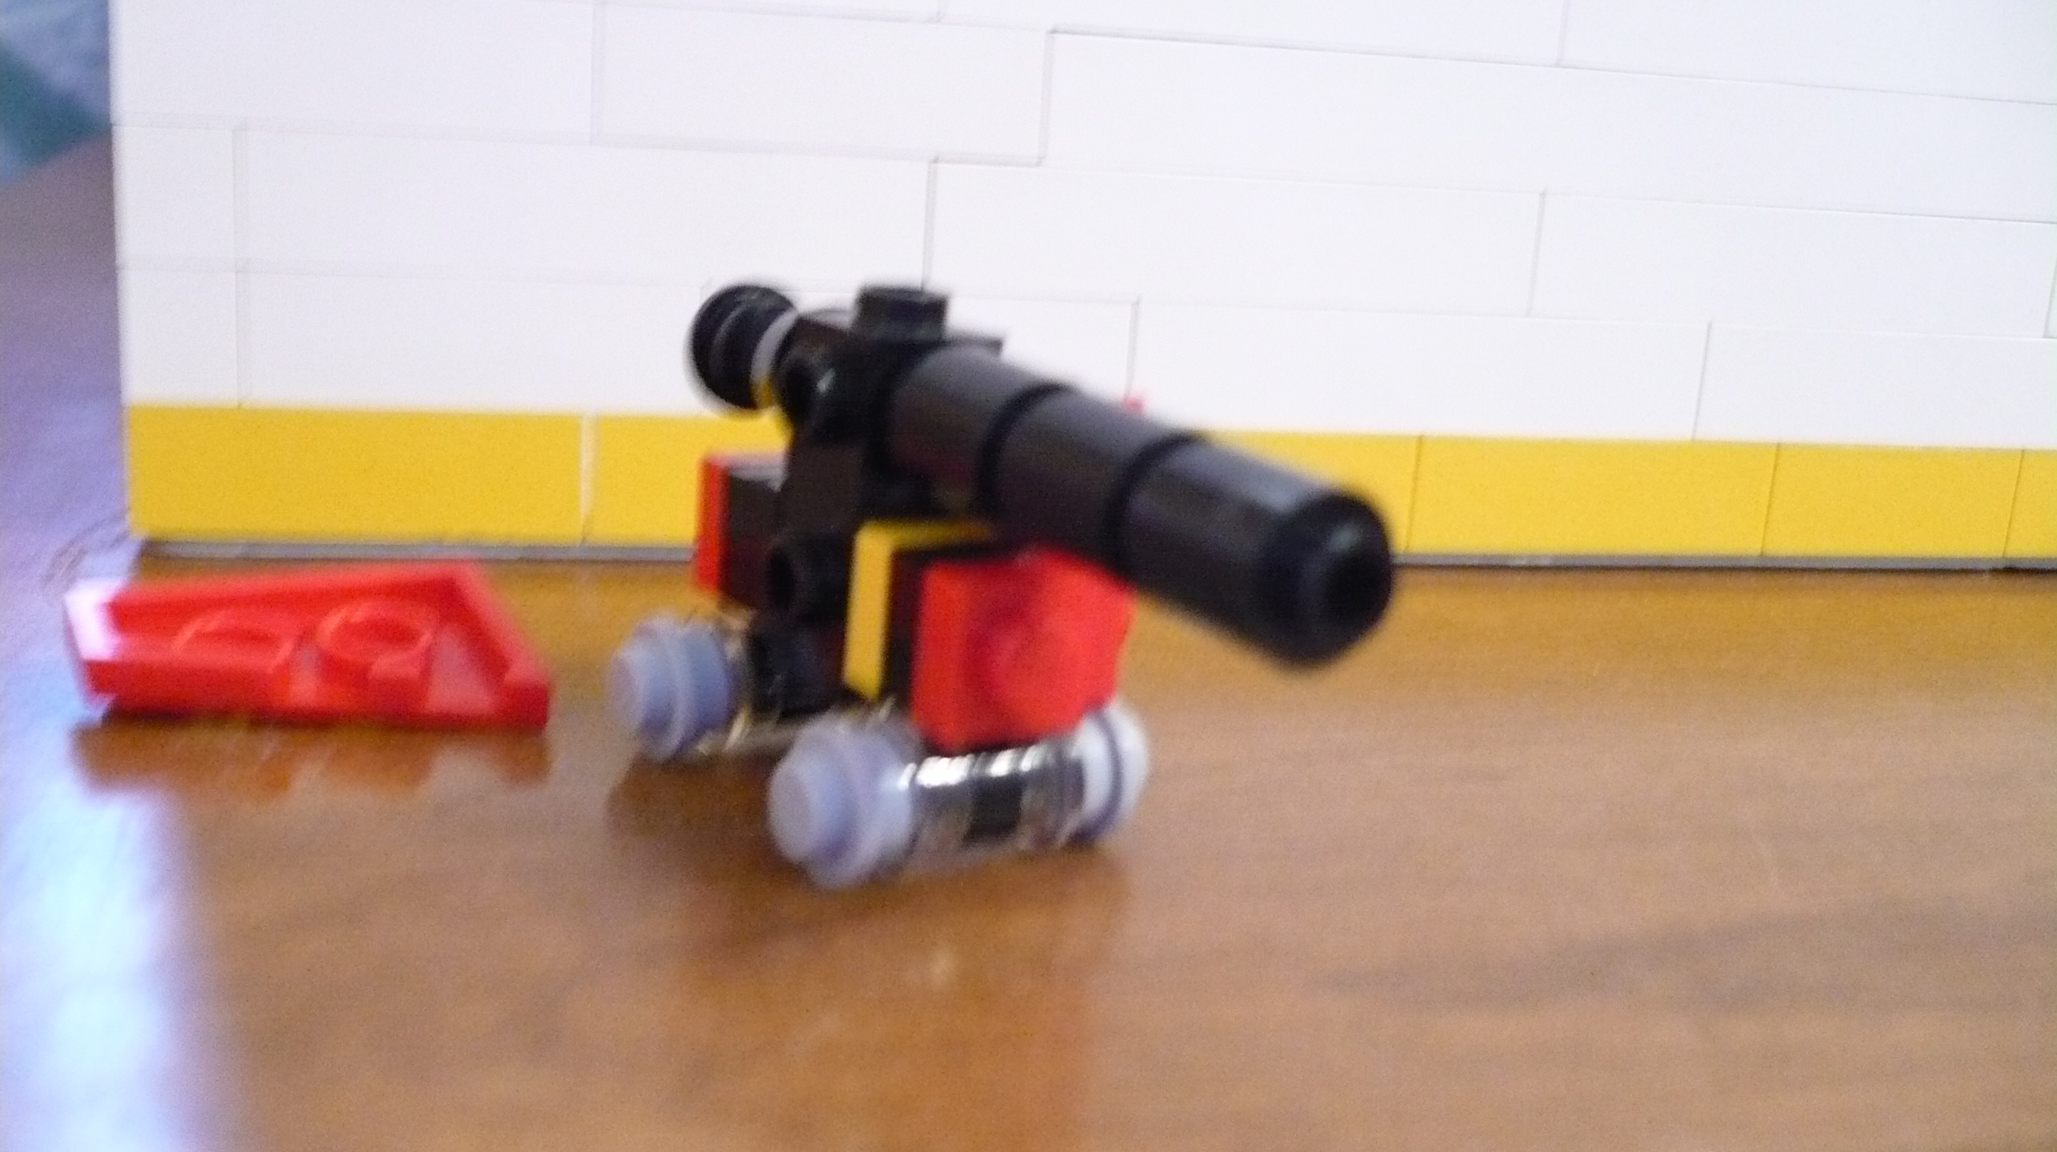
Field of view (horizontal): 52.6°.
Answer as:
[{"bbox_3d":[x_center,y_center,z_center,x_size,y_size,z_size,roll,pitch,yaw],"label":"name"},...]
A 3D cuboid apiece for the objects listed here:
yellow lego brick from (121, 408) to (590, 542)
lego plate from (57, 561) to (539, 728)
[{"bbox_3d":[-0.048,-0.009,0.151,0.032,0.010,0.008,0,15,-13],"label":"yellow lego brick"},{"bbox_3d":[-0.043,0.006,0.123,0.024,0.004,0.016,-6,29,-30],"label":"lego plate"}]

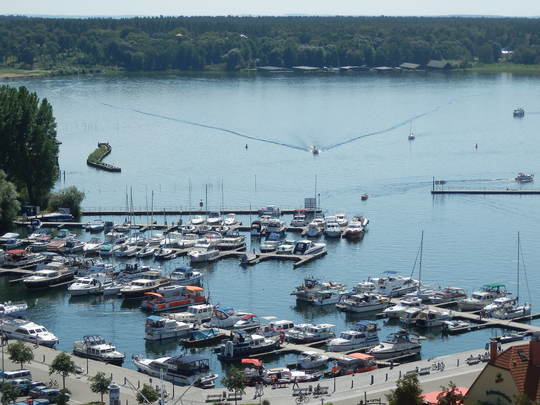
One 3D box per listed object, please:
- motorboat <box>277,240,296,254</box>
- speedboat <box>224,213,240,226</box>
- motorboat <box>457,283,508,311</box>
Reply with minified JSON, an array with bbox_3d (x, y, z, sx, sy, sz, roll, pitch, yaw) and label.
[{"bbox_3d":[4.510,10.710,367.560,2.660,2.460,7.540,4,8,26],"label":"motorboat"},{"bbox_3d":[-9.700,4.109,375.034,2.500,2.400,6.700,3,8,24],"label":"speedboat"},{"bbox_3d":[41.580,18.530,298.270,11.670,4.330,3.530,-6,9,-40],"label":"motorboat"}]

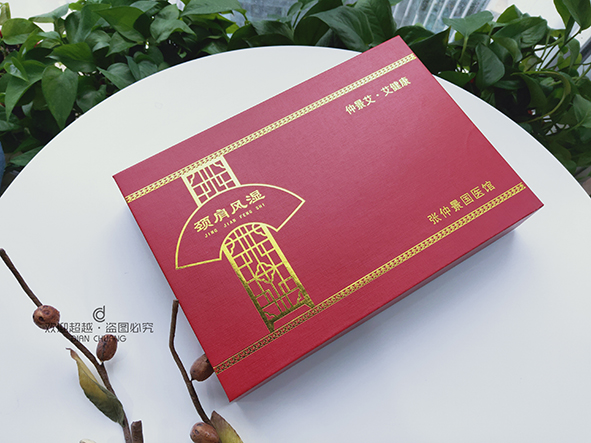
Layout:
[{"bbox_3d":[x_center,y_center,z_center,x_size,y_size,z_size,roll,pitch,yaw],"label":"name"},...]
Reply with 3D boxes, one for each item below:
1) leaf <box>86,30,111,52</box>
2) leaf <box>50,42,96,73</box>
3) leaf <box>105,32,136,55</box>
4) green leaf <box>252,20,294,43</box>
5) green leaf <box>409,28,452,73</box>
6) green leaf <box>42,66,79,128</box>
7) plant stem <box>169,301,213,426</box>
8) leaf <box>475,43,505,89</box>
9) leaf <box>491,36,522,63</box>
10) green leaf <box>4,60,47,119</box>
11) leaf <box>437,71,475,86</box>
[{"bbox_3d":[-0.309,-0.283,0.620,0.035,0.018,0.052,32,81,-9],"label":"leaf"},{"bbox_3d":[-0.319,-0.235,0.560,0.064,0.018,0.043,0,90,-9],"label":"leaf"},{"bbox_3d":[-0.262,-0.263,0.579,0.043,0.014,0.025,-37,95,-7],"label":"leaf"},{"bbox_3d":[-0.032,-0.277,0.570,0.064,0.020,0.031,20,95,-2],"label":"green leaf"},{"bbox_3d":[0.206,-0.238,0.561,0.063,0.020,0.063,43,108,-9],"label":"green leaf"},{"bbox_3d":[-0.341,-0.180,0.570,0.050,0.020,0.093,-8,86,-15],"label":"green leaf"},{"bbox_3d":[-0.100,0.127,0.358,0.019,0.012,0.115,-19,70,-8],"label":"plant stem"},{"bbox_3d":[0.294,-0.239,0.600,0.043,0.018,0.066,-10,95,7],"label":"leaf"},{"bbox_3d":[0.329,-0.267,0.610,0.035,0.018,0.057,-32,80,9],"label":"leaf"},{"bbox_3d":[-0.385,-0.188,0.560,0.044,0.025,0.090,24,78,-12],"label":"green leaf"},{"bbox_3d":[0.238,-0.207,0.580,0.060,0.016,0.039,16,88,11],"label":"leaf"}]

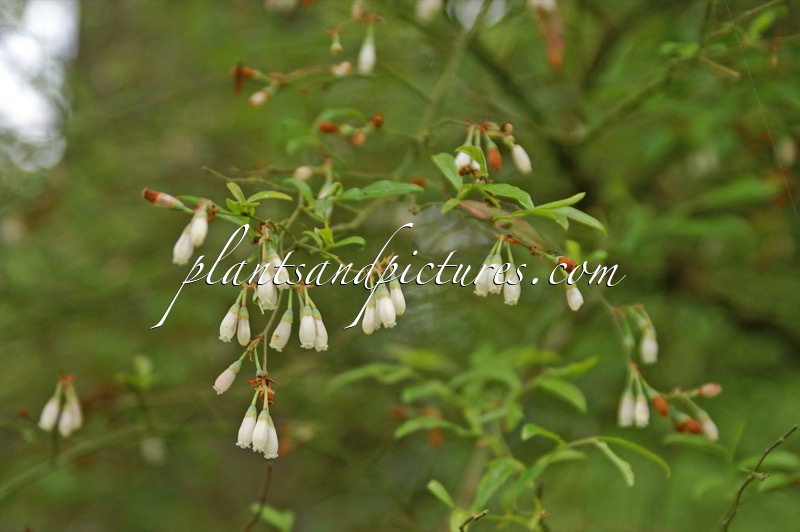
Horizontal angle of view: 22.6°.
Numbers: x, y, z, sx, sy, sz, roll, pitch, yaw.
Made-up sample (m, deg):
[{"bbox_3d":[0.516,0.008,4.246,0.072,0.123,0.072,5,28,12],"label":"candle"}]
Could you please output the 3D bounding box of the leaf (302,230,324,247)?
[{"bbox_3d":[-0.024,-0.008,0.560,0.007,0.001,0.003,36,35,0],"label":"leaf"}]

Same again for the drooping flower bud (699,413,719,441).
[{"bbox_3d":[0.100,0.052,0.650,0.004,0.009,0.004,-27,0,0],"label":"drooping flower bud"}]

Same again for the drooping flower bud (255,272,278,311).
[{"bbox_3d":[-0.030,0.005,0.450,0.004,0.009,0.004,-7,0,0],"label":"drooping flower bud"}]

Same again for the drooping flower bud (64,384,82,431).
[{"bbox_3d":[-0.106,0.046,0.650,0.005,0.015,0.005,-10,0,0],"label":"drooping flower bud"}]

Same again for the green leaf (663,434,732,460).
[{"bbox_3d":[0.101,0.061,0.680,0.023,0.004,0.007,14,35,0],"label":"green leaf"}]

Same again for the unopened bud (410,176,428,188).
[{"bbox_3d":[0.006,-0.025,0.610,0.006,0.004,0.004,12,0,-9],"label":"unopened bud"}]

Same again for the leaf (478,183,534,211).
[{"bbox_3d":[0.029,-0.019,0.550,0.017,0.004,0.007,24,31,12],"label":"leaf"}]

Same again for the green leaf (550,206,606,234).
[{"bbox_3d":[0.054,-0.014,0.600,0.018,0.003,0.006,21,30,-2],"label":"green leaf"}]

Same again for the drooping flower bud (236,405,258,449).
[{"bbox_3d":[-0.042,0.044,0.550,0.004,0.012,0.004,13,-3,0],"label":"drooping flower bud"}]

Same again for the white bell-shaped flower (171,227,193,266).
[{"bbox_3d":[-0.048,-0.004,0.450,0.004,0.009,0.004,13,0,0],"label":"white bell-shaped flower"}]

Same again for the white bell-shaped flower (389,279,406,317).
[{"bbox_3d":[0.000,0.007,0.450,0.004,0.009,0.004,-12,0,0],"label":"white bell-shaped flower"}]

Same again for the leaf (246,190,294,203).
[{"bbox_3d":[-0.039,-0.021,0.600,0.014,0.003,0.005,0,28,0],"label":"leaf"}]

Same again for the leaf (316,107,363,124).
[{"bbox_3d":[-0.020,-0.050,0.660,0.017,0.004,0.006,-1,28,-1],"label":"leaf"}]

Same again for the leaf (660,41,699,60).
[{"bbox_3d":[0.103,-0.080,0.740,0.015,0.004,0.007,6,18,-15],"label":"leaf"}]

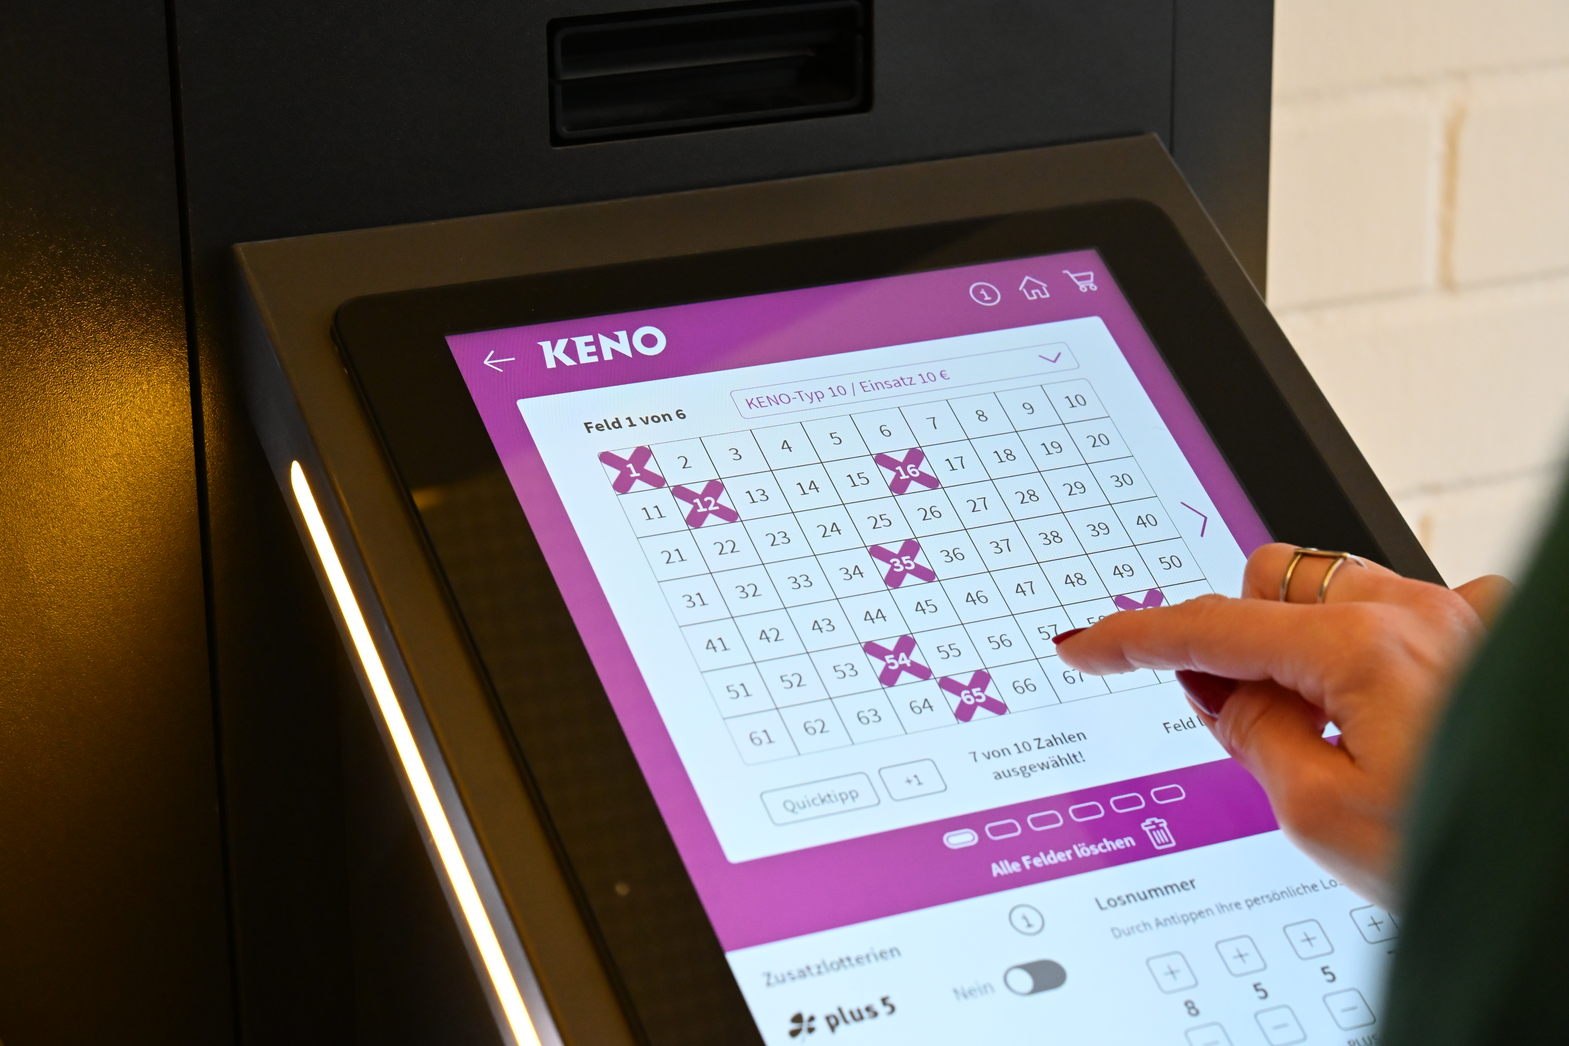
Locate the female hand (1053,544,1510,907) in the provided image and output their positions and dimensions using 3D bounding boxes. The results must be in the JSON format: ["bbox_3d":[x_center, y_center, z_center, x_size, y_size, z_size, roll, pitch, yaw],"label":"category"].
[{"bbox_3d":[0.127,0.044,0.762,0.095,0.072,0.155,-7,15,-44],"label":"female hand"}]

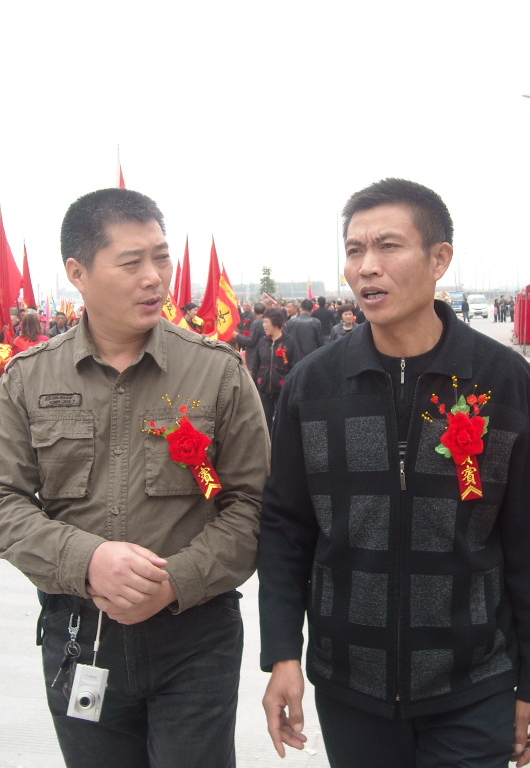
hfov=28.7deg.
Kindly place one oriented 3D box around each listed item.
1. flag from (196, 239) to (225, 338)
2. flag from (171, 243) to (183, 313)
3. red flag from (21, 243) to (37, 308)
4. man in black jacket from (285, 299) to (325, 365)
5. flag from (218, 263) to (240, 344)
[{"bbox_3d":[-0.895,-1.593,17.365,0.470,1.750,0.220,-2,4,-3],"label":"flag"},{"bbox_3d":[-1.748,-1.843,21.054,0.400,1.450,0.200,-2,4,-5],"label":"flag"},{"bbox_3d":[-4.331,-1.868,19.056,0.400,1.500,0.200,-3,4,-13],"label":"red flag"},{"bbox_3d":[0.609,-0.408,14.860,0.540,1.620,0.340,-2,4,1],"label":"man in black jacket"},{"bbox_3d":[-0.535,-1.161,15.246,0.450,1.250,0.200,-2,4,-2],"label":"flag"}]

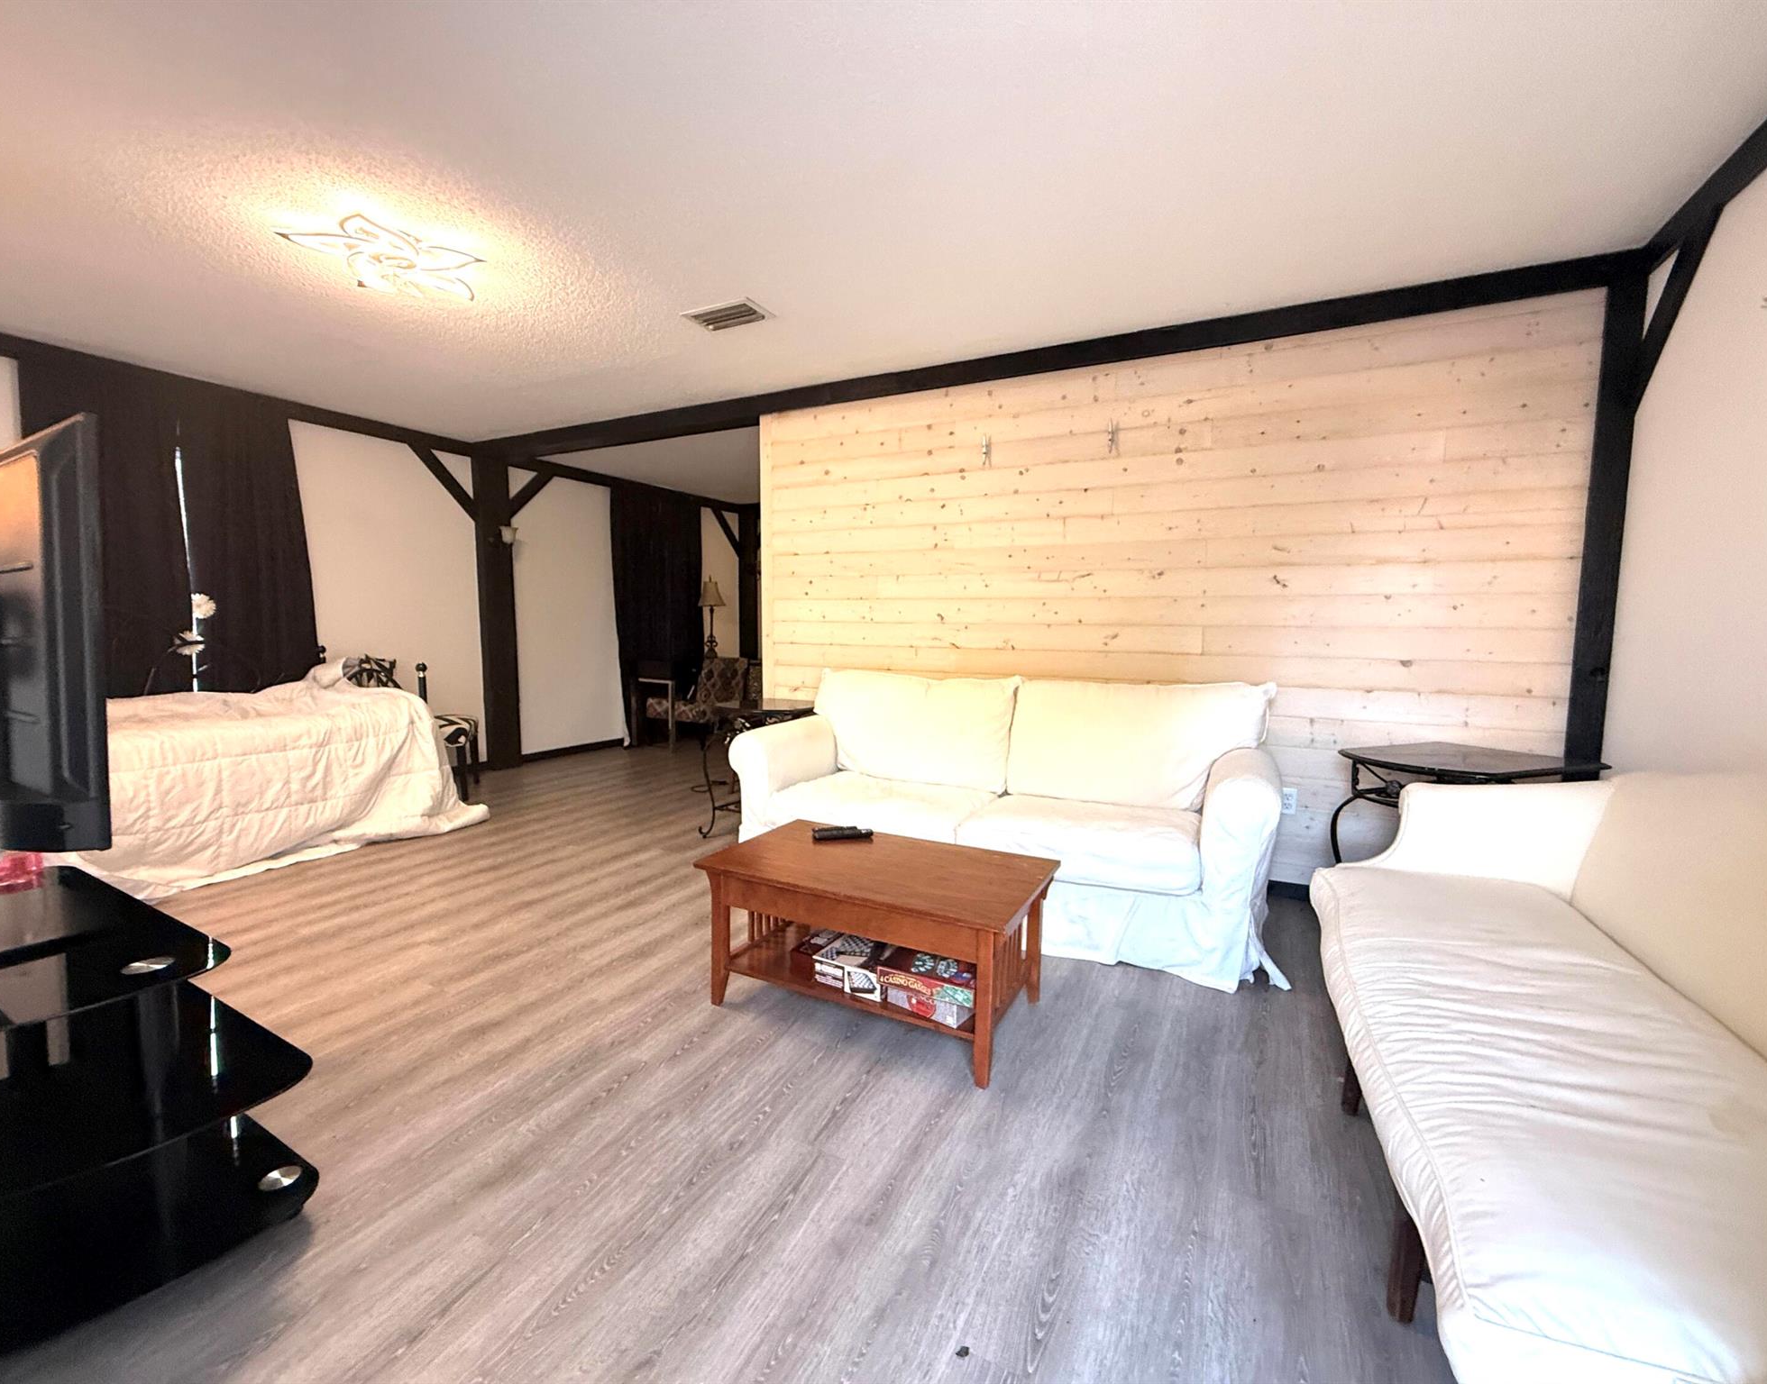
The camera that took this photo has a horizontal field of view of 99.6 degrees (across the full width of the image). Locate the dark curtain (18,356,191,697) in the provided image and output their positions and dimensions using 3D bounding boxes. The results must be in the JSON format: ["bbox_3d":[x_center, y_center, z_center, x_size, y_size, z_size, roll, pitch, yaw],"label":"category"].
[{"bbox_3d":[-4.018,-0.413,3.938,0.118,2.325,0.578,3,6,27],"label":"dark curtain"}]

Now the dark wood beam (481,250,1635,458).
[{"bbox_3d":[-0.168,-1.631,4.119,6.384,0.116,0.189,3,6,27],"label":"dark wood beam"}]

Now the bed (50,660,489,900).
[{"bbox_3d":[-3.441,0.327,3.731,1.357,0.968,2.136,3,6,27],"label":"bed"}]

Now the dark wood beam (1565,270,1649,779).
[{"bbox_3d":[2.598,-0.245,2.737,0.110,2.360,0.136,3,6,27],"label":"dark wood beam"}]

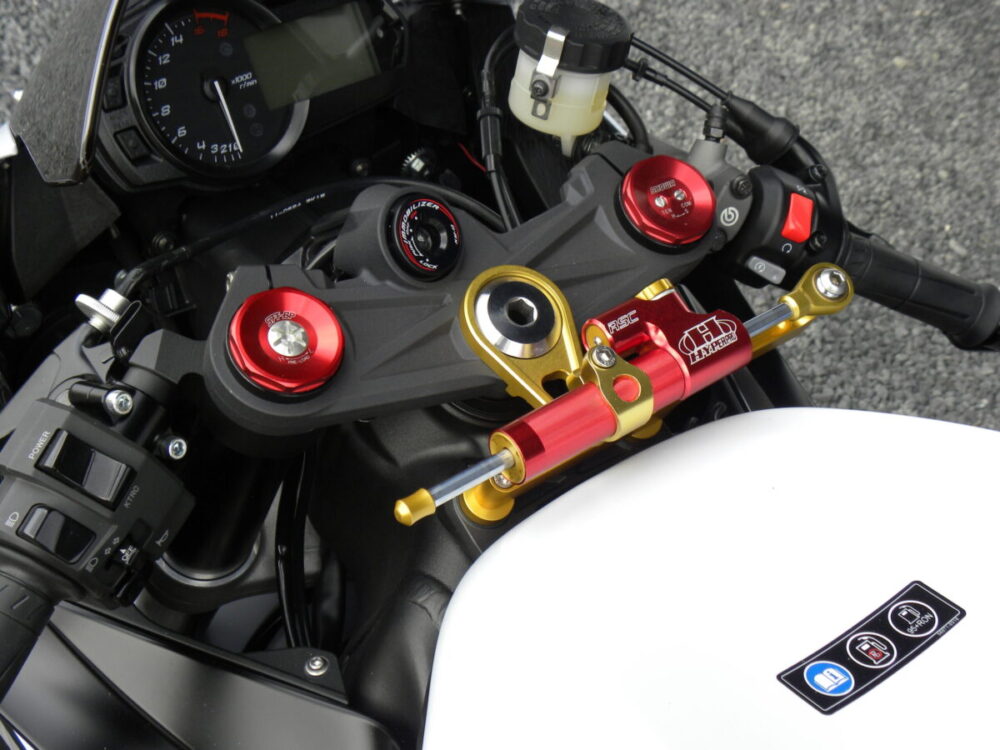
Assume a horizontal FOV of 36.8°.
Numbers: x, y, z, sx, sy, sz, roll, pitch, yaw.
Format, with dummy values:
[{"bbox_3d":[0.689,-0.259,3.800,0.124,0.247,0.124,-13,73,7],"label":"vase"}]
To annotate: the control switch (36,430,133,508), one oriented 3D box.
[{"bbox_3d":[-0.169,0.039,0.613,0.035,0.011,0.018,32,72,-12],"label":"control switch"}]

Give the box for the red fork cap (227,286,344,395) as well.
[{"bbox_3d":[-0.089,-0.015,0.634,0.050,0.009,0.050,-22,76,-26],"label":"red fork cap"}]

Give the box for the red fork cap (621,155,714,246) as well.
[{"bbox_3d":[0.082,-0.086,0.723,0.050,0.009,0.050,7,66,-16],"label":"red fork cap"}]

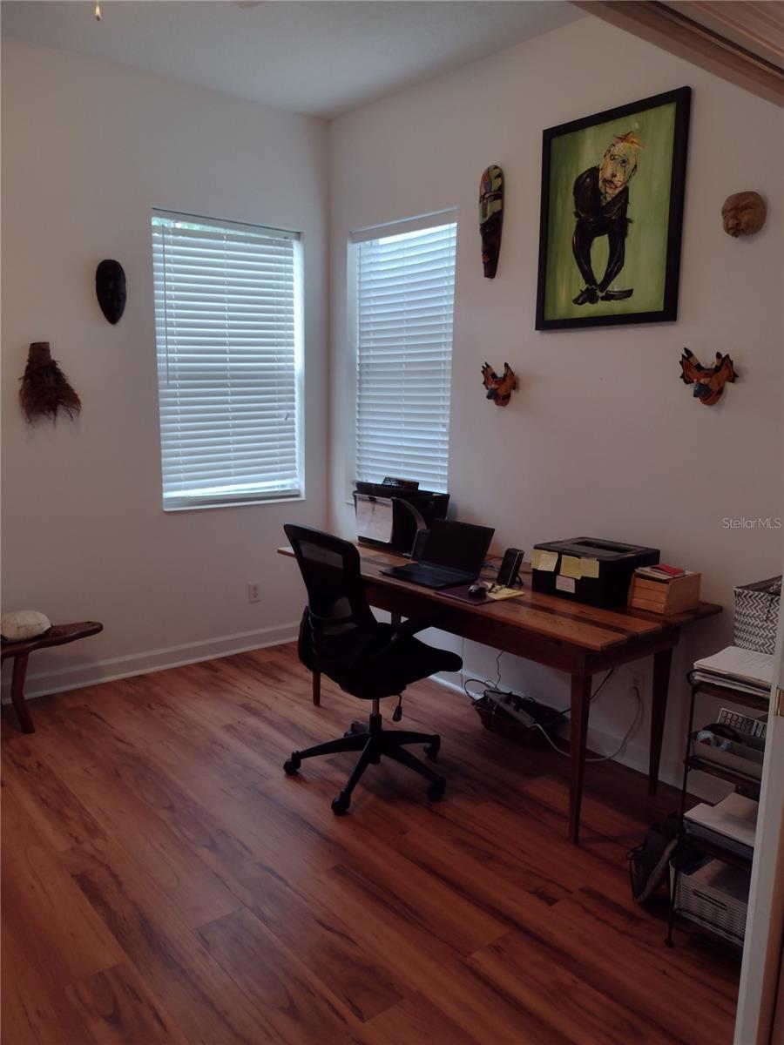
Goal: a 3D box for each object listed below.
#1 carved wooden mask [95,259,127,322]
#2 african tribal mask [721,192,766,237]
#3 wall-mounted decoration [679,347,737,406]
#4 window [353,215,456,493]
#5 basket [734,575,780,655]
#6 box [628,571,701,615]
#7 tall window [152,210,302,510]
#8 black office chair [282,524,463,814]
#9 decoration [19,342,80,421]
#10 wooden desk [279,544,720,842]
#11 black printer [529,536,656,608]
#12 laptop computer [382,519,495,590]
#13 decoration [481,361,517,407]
[{"bbox_3d":[-1.374,-1.141,4.030,0.144,0.316,0.081,-7,12,-38],"label":"carved wooden mask"},{"bbox_3d":[1.197,-1.068,2.814,0.091,0.152,0.147,-7,12,-38],"label":"african tribal mask"},{"bbox_3d":[1.127,-0.530,2.942,0.100,0.205,0.210,-7,13,-38],"label":"wall-mounted decoration"},{"bbox_3d":[0.081,-0.828,4.445,0.061,1.499,0.841,-7,12,-38],"label":"window"},{"bbox_3d":[1.179,0.281,2.348,0.320,0.200,0.250,-7,13,-38],"label":"basket"},{"bbox_3d":[1.009,0.250,3.016,0.209,0.134,0.159,-7,12,-38],"label":"box"},{"bbox_3d":[-0.891,-0.859,4.519,0.893,1.530,0.110,-7,13,-38],"label":"tall window"},{"bbox_3d":[-0.082,0.517,3.258,0.660,1.020,0.670,-7,13,-38],"label":"black office chair"},{"bbox_3d":[-1.611,-0.665,3.894,0.282,0.385,0.122,-7,12,-38],"label":"decoration"},{"bbox_3d":[0.355,0.607,3.482,0.775,0.776,1.830,-7,13,-38],"label":"wooden desk"},{"bbox_3d":[0.810,0.189,3.225,0.356,0.180,0.347,10,13,44],"label":"black printer"},{"bbox_3d":[0.187,0.119,3.418,0.322,0.205,0.356,-7,13,-38],"label":"laptop computer"},{"bbox_3d":[0.474,-0.639,3.781,0.091,0.201,0.201,-7,12,-38],"label":"decoration"}]

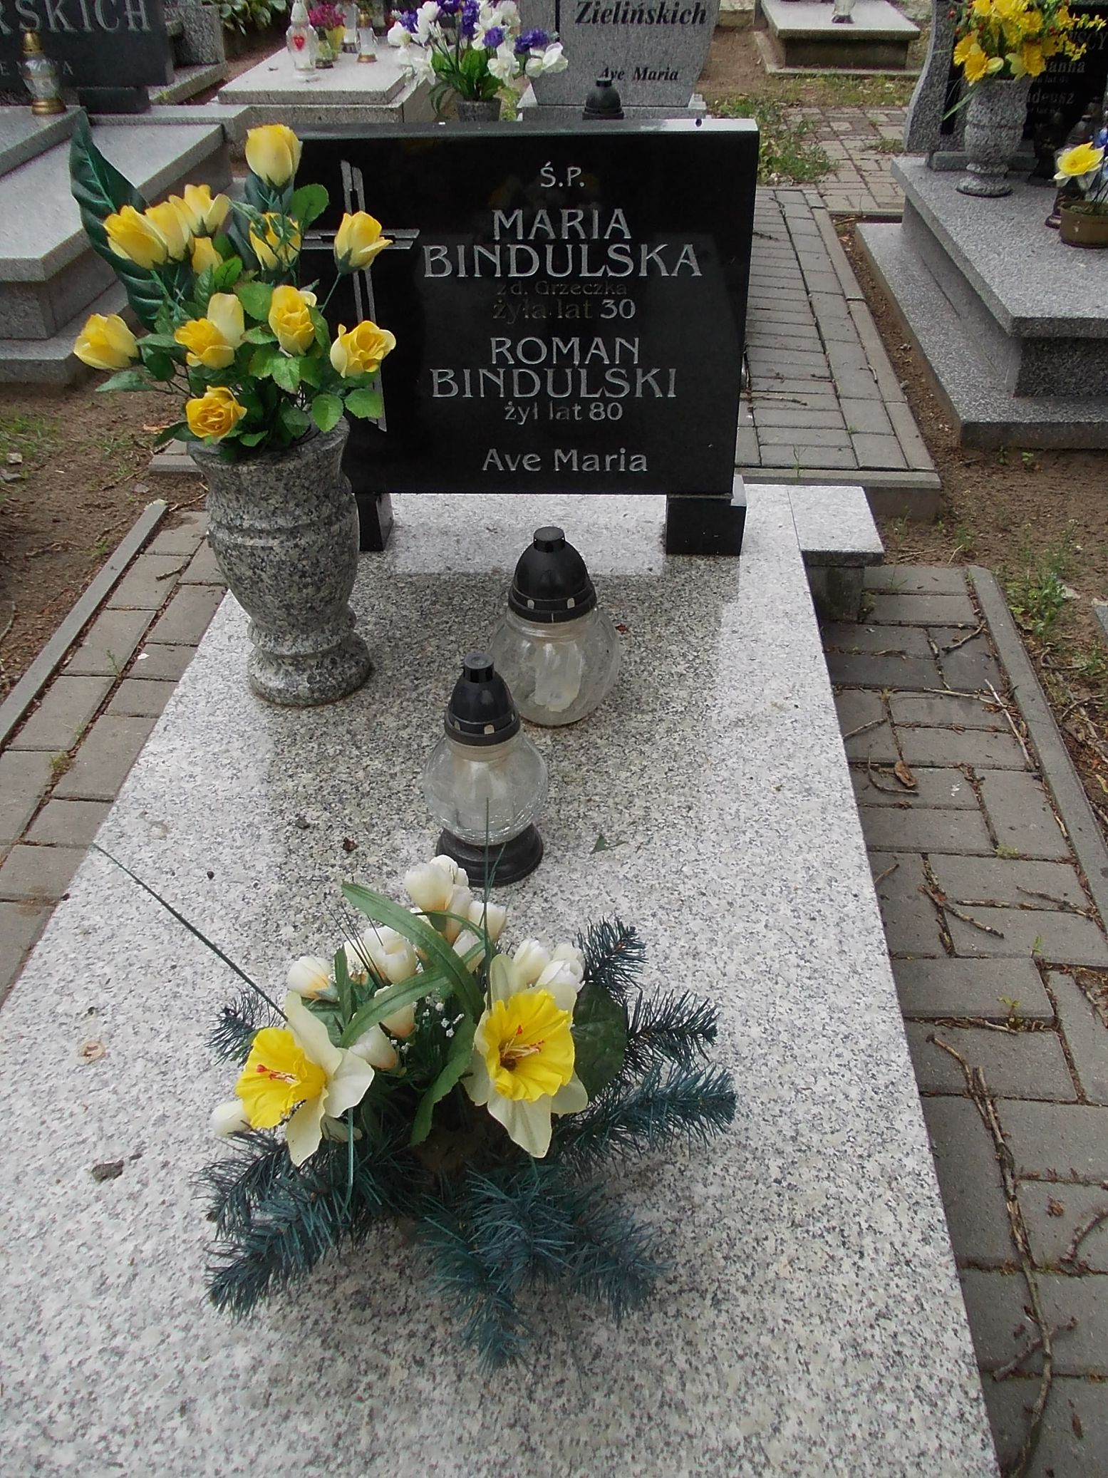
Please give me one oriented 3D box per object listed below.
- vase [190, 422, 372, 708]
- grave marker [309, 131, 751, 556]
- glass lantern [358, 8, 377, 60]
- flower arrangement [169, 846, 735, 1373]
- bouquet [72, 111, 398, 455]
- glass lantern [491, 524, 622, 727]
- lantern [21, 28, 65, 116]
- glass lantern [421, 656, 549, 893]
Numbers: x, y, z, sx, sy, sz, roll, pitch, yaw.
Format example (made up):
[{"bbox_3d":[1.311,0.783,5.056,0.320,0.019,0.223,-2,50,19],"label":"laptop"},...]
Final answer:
[{"bbox_3d":[-0.344,-0.233,1.573,0.196,0.356,0.196,2,38,4],"label":"vase"},{"bbox_3d":[-0.051,-0.622,1.918,0.720,0.640,0.120,1,35,3],"label":"grave marker"},{"bbox_3d":[-0.767,-2.845,4.837,0.082,0.181,0.082,2,38,4],"label":"glass lantern"},{"bbox_3d":[-0.088,0.267,1.003,0.480,0.260,0.400,2,38,4],"label":"flower arrangement"},{"bbox_3d":[-0.364,-0.488,1.353,0.380,0.390,0.320,2,38,4],"label":"bouquet"},{"bbox_3d":[-0.002,-0.151,1.540,0.173,0.258,0.173,2,38,4],"label":"glass lantern"},{"bbox_3d":[-1.669,-2.153,3.865,0.118,0.231,0.118,2,38,4],"label":"lantern"},{"bbox_3d":[-0.075,0.027,1.302,0.137,0.272,0.137,2,38,4],"label":"glass lantern"}]

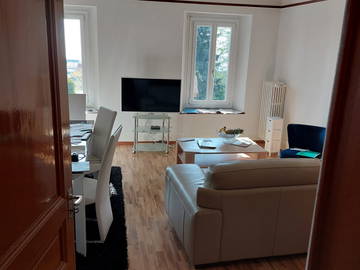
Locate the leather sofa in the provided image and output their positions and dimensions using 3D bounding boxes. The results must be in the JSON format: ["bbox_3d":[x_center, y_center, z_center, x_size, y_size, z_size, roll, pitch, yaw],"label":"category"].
[{"bbox_3d":[0.949,0.555,2.595,1.950,0.850,1.020,-1,11,-13],"label":"leather sofa"}]

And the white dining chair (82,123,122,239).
[{"bbox_3d":[-0.894,0.449,2.412,0.580,1.020,0.420,1,11,-3],"label":"white dining chair"}]

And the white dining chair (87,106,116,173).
[{"bbox_3d":[-1.237,0.231,3.472,0.580,1.030,0.430,-5,13,-31],"label":"white dining chair"}]

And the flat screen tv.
[{"bbox_3d":[-0.669,-0.903,5.767,1.360,0.765,0.070,3,11,7],"label":"flat screen tv"}]

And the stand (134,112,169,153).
[{"bbox_3d":[-0.625,-0.017,5.549,0.750,0.770,0.530,3,11,7],"label":"stand"}]

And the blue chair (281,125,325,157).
[{"bbox_3d":[2.053,0.272,4.296,0.640,0.830,0.620,11,14,41],"label":"blue chair"}]

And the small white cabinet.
[{"bbox_3d":[2.079,0.056,5.507,0.260,0.800,0.260,3,11,7],"label":"small white cabinet"}]

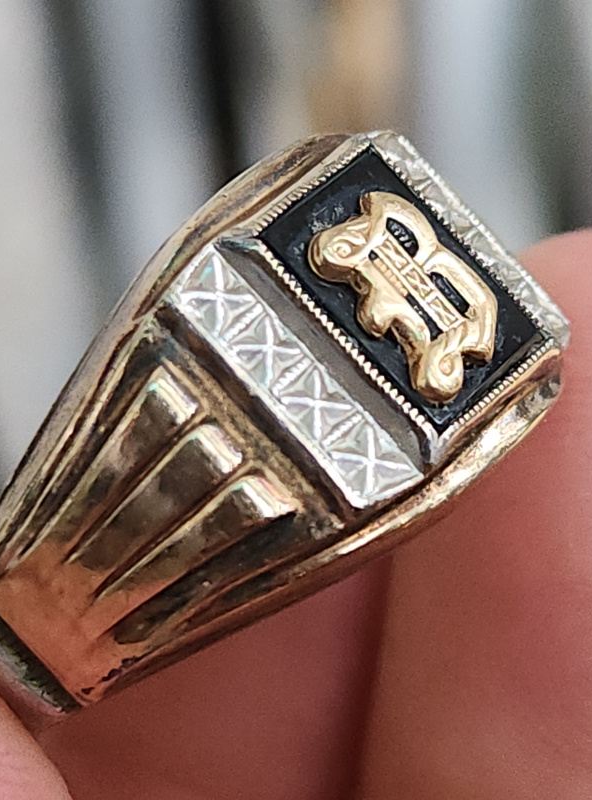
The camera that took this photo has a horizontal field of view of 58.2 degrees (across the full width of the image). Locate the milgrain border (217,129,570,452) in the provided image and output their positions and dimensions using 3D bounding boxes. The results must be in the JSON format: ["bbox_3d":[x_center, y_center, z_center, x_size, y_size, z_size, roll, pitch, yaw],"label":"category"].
[{"bbox_3d":[0.005,-0.005,0.025,0.011,0.002,0.013,-41,86,-25],"label":"milgrain border"}]

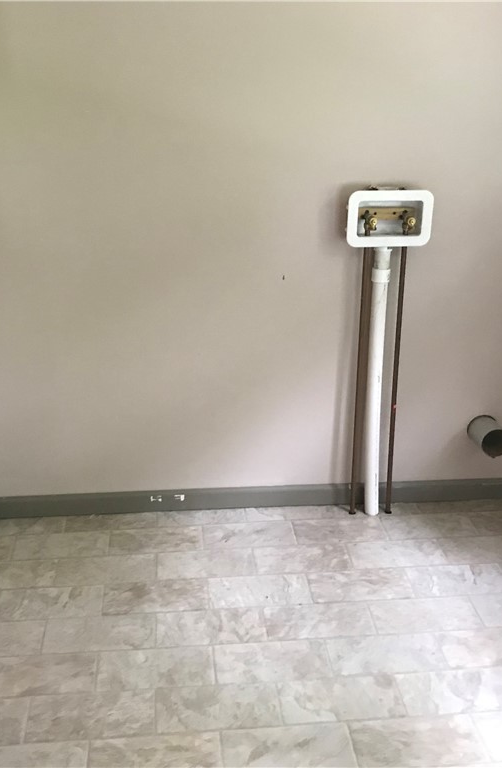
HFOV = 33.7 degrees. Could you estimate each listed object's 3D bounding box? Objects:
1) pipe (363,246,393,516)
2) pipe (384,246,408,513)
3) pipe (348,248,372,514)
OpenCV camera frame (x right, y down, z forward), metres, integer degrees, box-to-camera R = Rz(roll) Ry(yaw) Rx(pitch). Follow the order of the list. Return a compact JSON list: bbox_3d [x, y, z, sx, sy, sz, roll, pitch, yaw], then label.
[{"bbox_3d":[0.397,0.013,2.611,0.056,0.905,0.056,-3,22,-4],"label":"pipe"},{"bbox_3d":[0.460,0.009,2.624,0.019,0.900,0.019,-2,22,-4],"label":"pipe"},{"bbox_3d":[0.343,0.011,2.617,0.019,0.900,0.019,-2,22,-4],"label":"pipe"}]

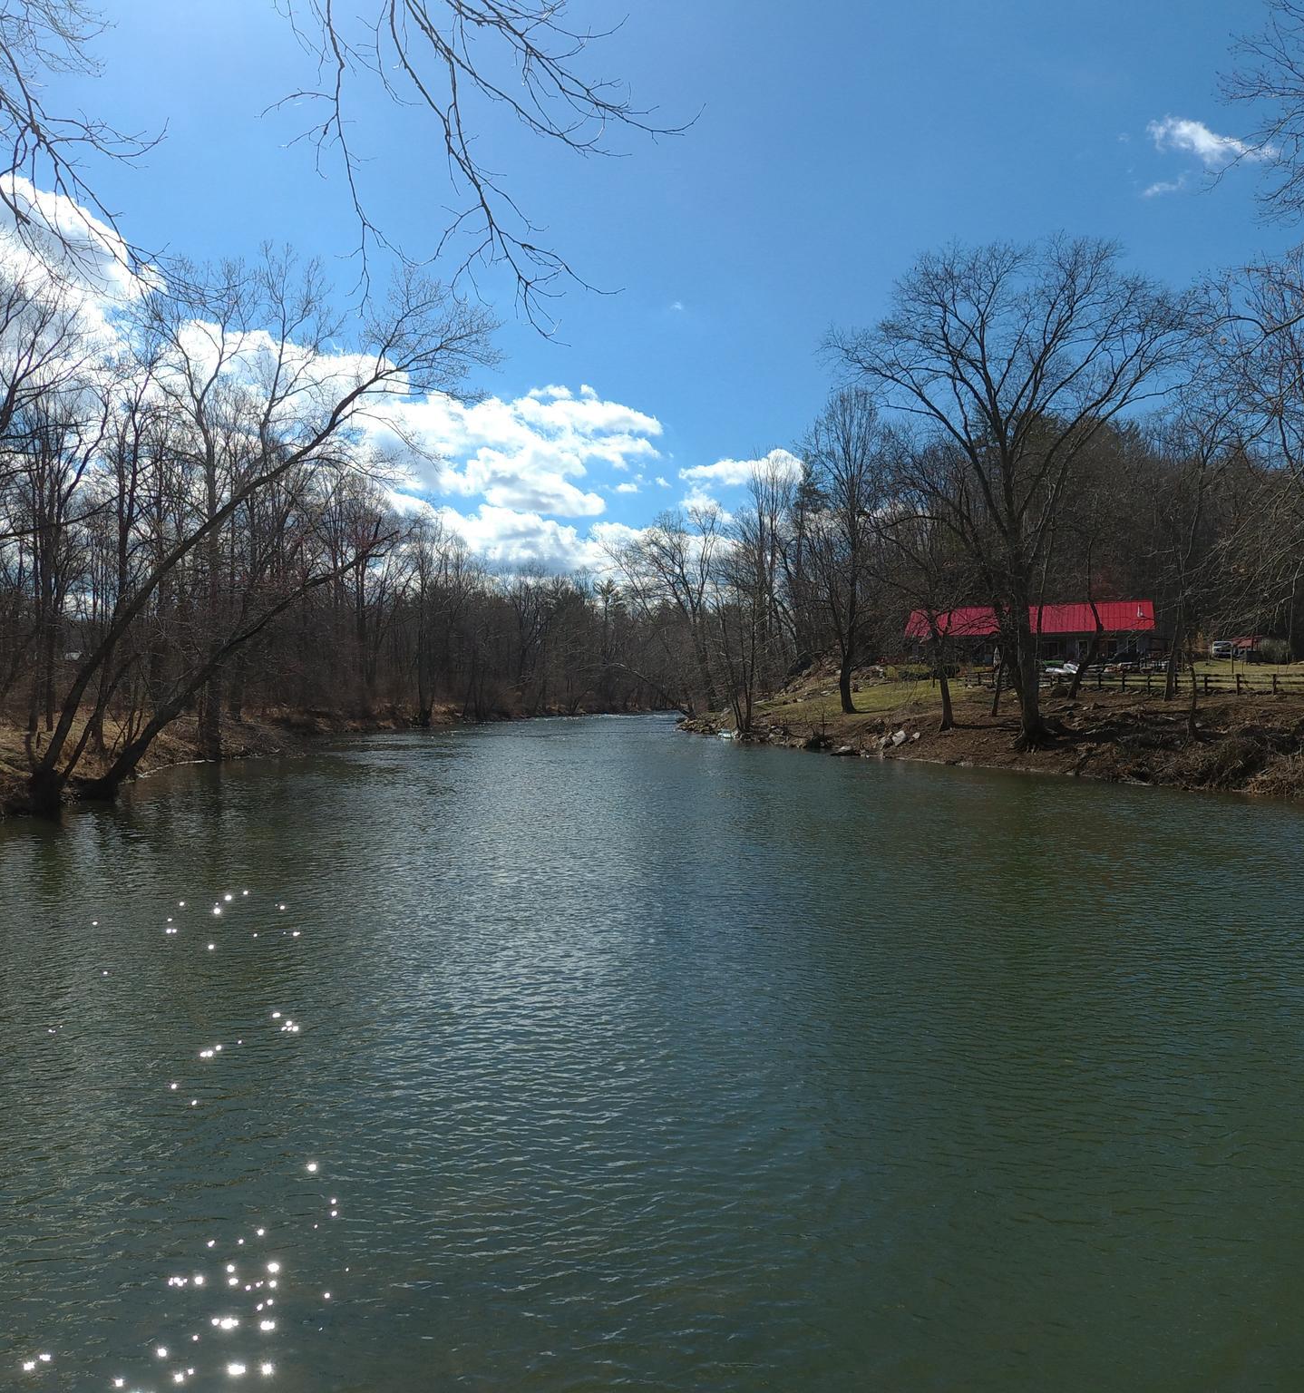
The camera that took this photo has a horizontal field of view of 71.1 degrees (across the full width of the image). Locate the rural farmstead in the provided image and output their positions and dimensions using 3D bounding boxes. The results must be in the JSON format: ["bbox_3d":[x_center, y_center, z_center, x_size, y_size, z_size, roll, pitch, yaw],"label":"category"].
[{"bbox_3d":[36.078,-5.860,87.974,21.350,5.690,8.200,0,0,24],"label":"rural farmstead"}]

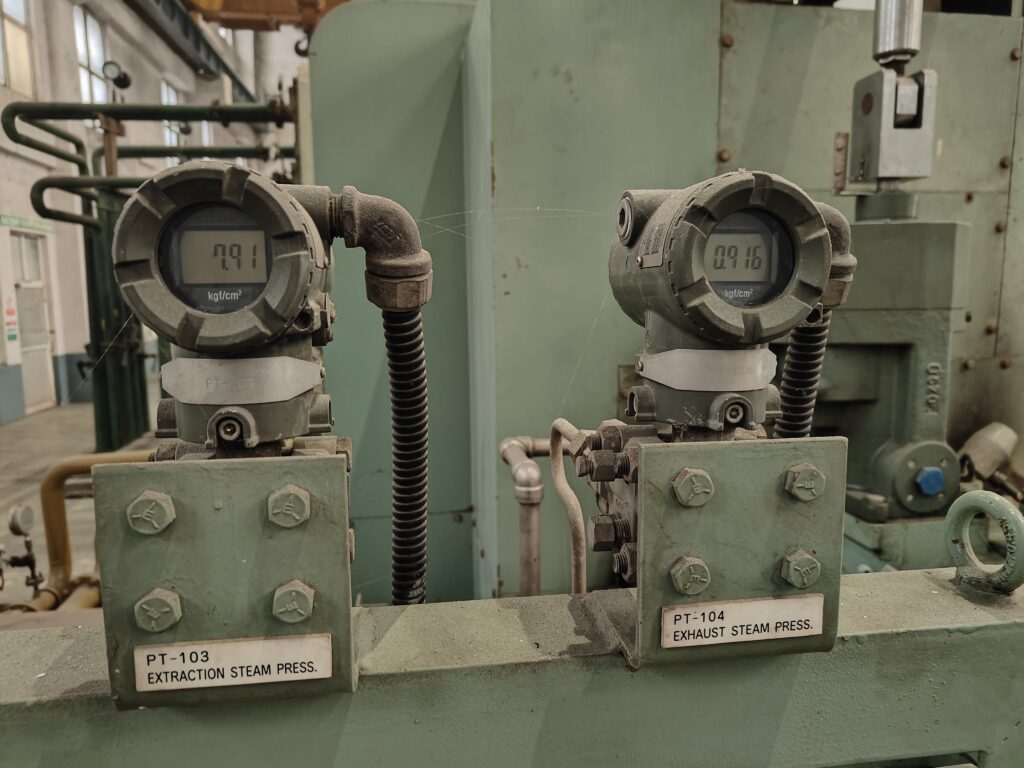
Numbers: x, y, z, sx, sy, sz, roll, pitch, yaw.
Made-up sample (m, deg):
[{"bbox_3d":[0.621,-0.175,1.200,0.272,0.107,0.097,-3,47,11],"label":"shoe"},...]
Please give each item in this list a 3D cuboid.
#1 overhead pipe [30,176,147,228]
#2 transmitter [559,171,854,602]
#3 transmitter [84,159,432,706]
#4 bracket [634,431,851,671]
[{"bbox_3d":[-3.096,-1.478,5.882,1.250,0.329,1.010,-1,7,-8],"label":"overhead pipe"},{"bbox_3d":[0.110,-0.001,0.380,0.166,0.202,0.118,-1,7,-6],"label":"transmitter"},{"bbox_3d":[-0.107,0.018,0.345,0.140,0.229,0.122,-1,7,-8],"label":"transmitter"},{"bbox_3d":[0.104,0.075,0.378,0.099,0.108,0.100,-1,7,-6],"label":"bracket"}]

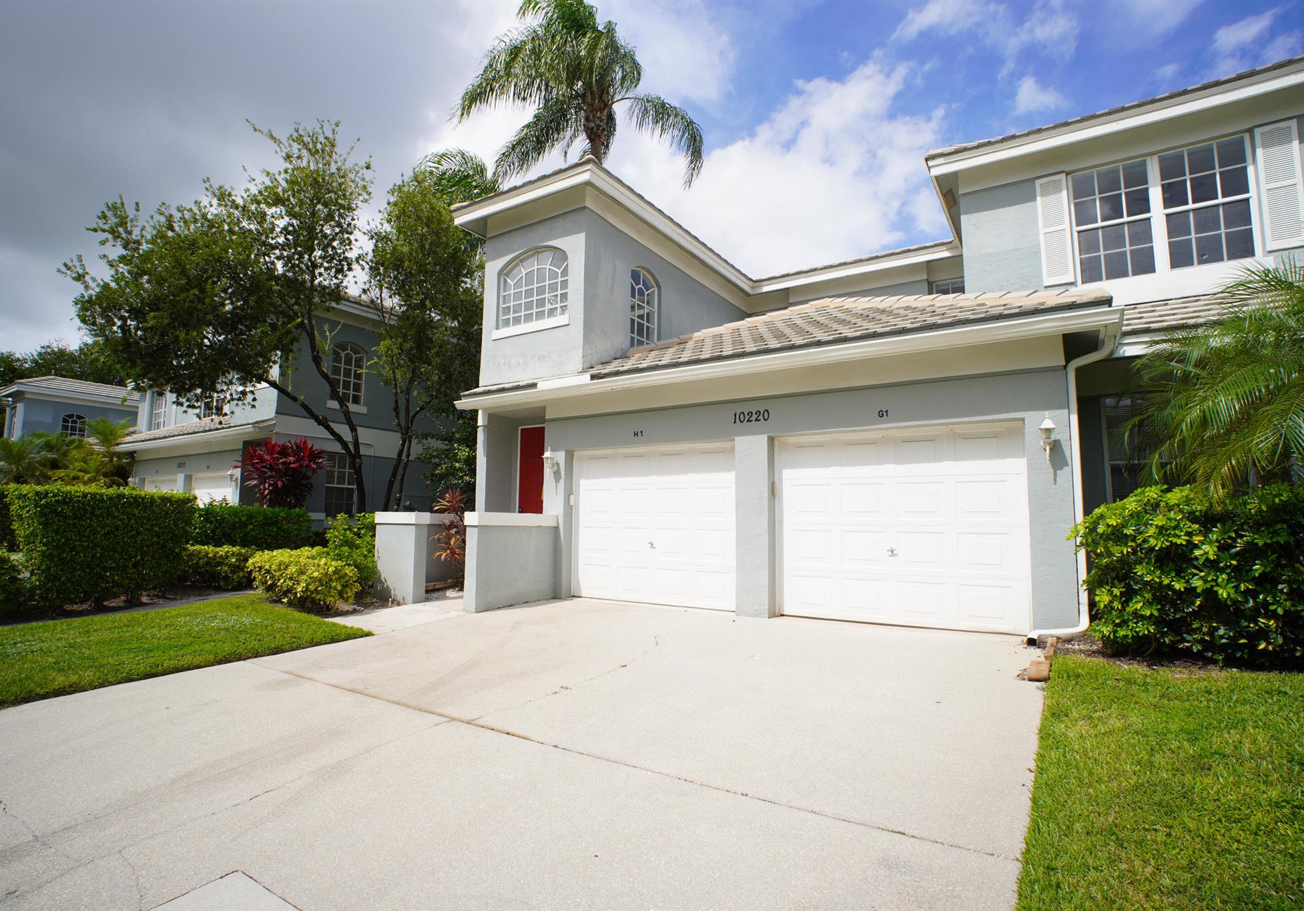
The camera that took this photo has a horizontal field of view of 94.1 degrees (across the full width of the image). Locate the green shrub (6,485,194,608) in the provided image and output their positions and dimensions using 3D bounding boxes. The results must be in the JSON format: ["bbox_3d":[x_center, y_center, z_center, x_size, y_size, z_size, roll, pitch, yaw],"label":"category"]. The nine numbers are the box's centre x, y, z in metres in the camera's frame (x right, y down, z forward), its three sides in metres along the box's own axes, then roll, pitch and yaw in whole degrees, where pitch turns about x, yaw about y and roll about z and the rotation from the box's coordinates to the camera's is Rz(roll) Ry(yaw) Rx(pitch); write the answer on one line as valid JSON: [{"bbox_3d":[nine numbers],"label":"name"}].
[{"bbox_3d":[-6.912,1.161,7.697,1.000,1.470,1.500,-3,-7,33],"label":"green shrub"}]

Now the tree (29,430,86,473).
[{"bbox_3d":[-18.213,1.022,18.574,1.500,3.620,1.500,-3,-7,33],"label":"tree"}]

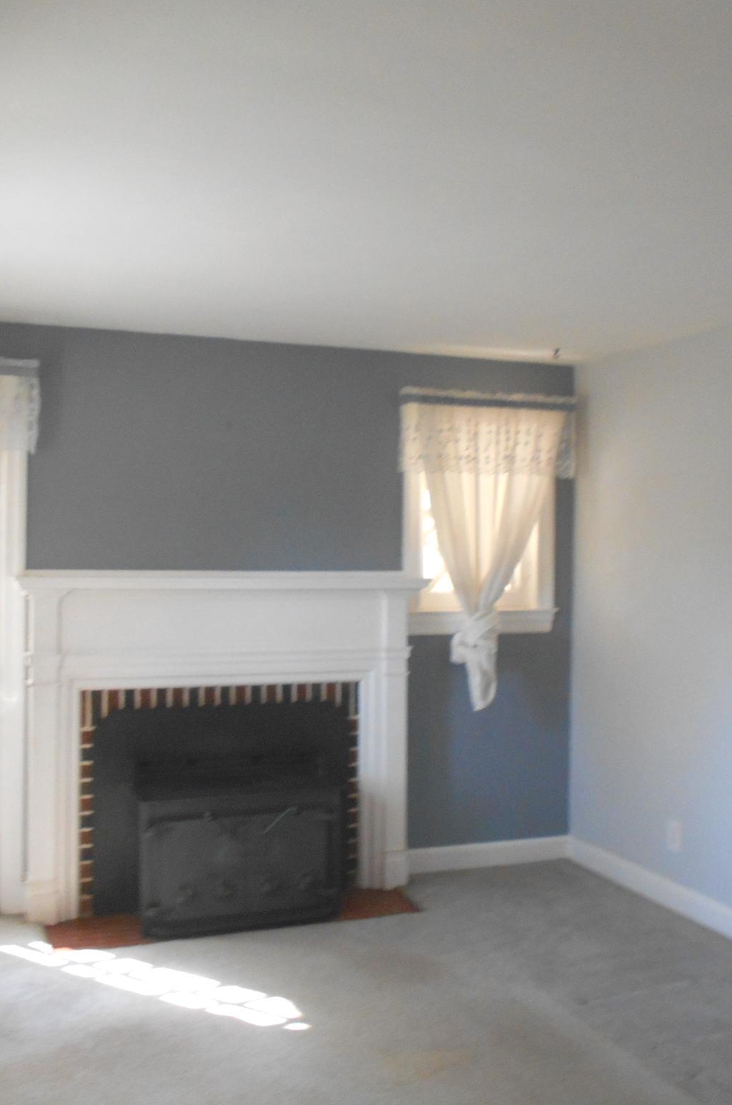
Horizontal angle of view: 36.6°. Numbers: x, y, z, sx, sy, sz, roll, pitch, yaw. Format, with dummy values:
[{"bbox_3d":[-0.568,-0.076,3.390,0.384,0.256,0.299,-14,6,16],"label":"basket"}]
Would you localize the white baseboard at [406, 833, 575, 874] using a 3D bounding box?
[{"bbox_3d":[0.609,1.457,5.353,0.870,0.115,0.022,1,0,-20],"label":"white baseboard"}]

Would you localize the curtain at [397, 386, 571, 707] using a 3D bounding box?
[{"bbox_3d":[0.585,-0.001,5.283,0.890,1.495,0.130,1,0,-20],"label":"curtain"}]

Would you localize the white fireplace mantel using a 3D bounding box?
[{"bbox_3d":[-0.605,0.795,4.780,1.745,1.420,0.270,1,0,-20],"label":"white fireplace mantel"}]

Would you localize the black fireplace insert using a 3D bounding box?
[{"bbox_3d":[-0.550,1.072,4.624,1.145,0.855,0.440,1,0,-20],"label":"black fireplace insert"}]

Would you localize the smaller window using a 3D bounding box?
[{"bbox_3d":[0.550,-0.061,5.334,0.800,0.905,0.110,1,0,-20],"label":"smaller window"}]

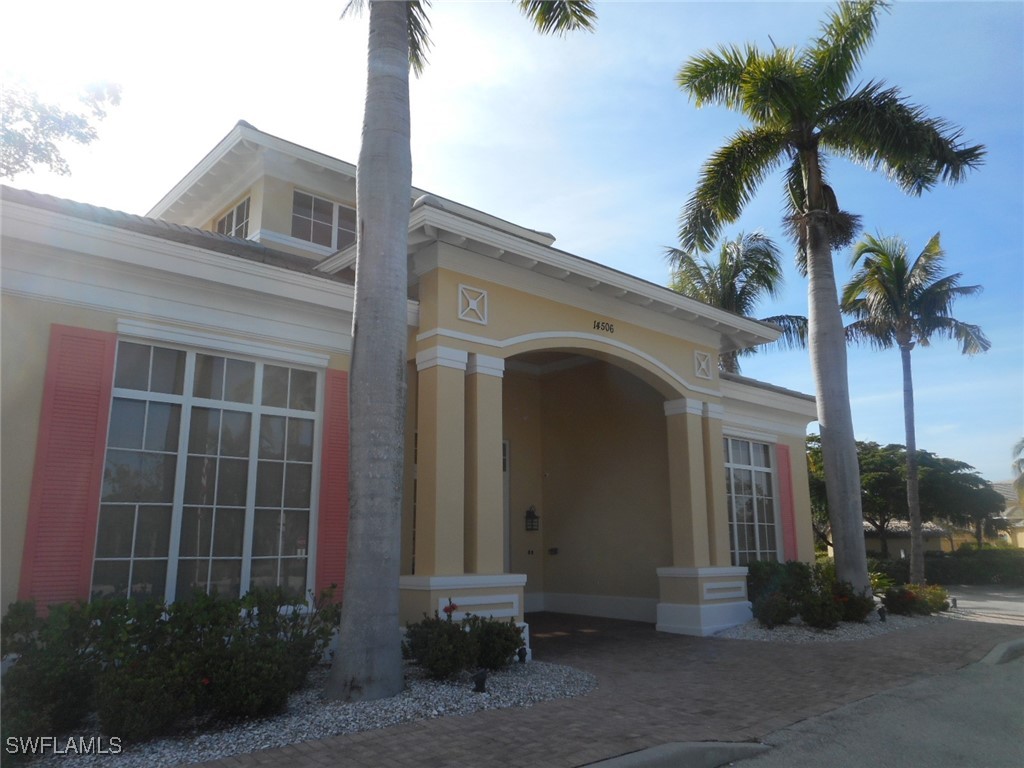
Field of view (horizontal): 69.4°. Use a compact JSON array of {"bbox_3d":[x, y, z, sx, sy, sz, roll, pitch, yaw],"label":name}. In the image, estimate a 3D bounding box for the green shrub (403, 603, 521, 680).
[{"bbox_3d":[-0.528,2.945,8.632,1.200,0.760,0.750,10,-16,-40],"label":"green shrub"}]

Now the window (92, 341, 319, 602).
[{"bbox_3d":[-3.020,0.993,7.569,2.172,2.562,0.100,10,-16,-41],"label":"window"}]

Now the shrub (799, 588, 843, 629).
[{"bbox_3d":[5.514,3.996,13.273,0.750,0.680,0.750,10,-16,-40],"label":"shrub"}]

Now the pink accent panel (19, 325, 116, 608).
[{"bbox_3d":[-3.953,0.776,6.587,0.541,2.617,0.050,10,-16,-41],"label":"pink accent panel"}]

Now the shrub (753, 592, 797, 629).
[{"bbox_3d":[4.083,3.513,11.510,0.647,0.517,0.647,10,-16,-41],"label":"shrub"}]

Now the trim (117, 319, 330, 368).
[{"bbox_3d":[-2.939,-0.392,7.736,2.213,0.135,0.100,10,-16,-41],"label":"trim"}]

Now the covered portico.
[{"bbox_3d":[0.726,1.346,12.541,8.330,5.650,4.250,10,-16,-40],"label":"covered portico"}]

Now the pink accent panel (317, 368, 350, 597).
[{"bbox_3d":[-2.225,1.306,9.645,0.620,3.015,0.070,10,-16,-40],"label":"pink accent panel"}]

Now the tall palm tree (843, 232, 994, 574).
[{"bbox_3d":[13.762,0.618,24.288,4.800,11.896,4.800,10,-16,-40],"label":"tall palm tree"}]

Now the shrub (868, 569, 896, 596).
[{"bbox_3d":[10.269,5.521,20.581,0.800,0.750,0.800,10,-16,-40],"label":"shrub"}]

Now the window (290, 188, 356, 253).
[{"bbox_3d":[-3.421,-3.023,14.156,1.693,0.927,0.100,10,-16,-41],"label":"window"}]

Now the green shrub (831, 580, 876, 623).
[{"bbox_3d":[5.671,3.591,12.252,0.664,0.650,0.664,10,-16,-41],"label":"green shrub"}]

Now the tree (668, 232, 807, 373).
[{"bbox_3d":[6.429,0.523,20.357,4.146,10.016,4.146,10,-16,-41],"label":"tree"}]

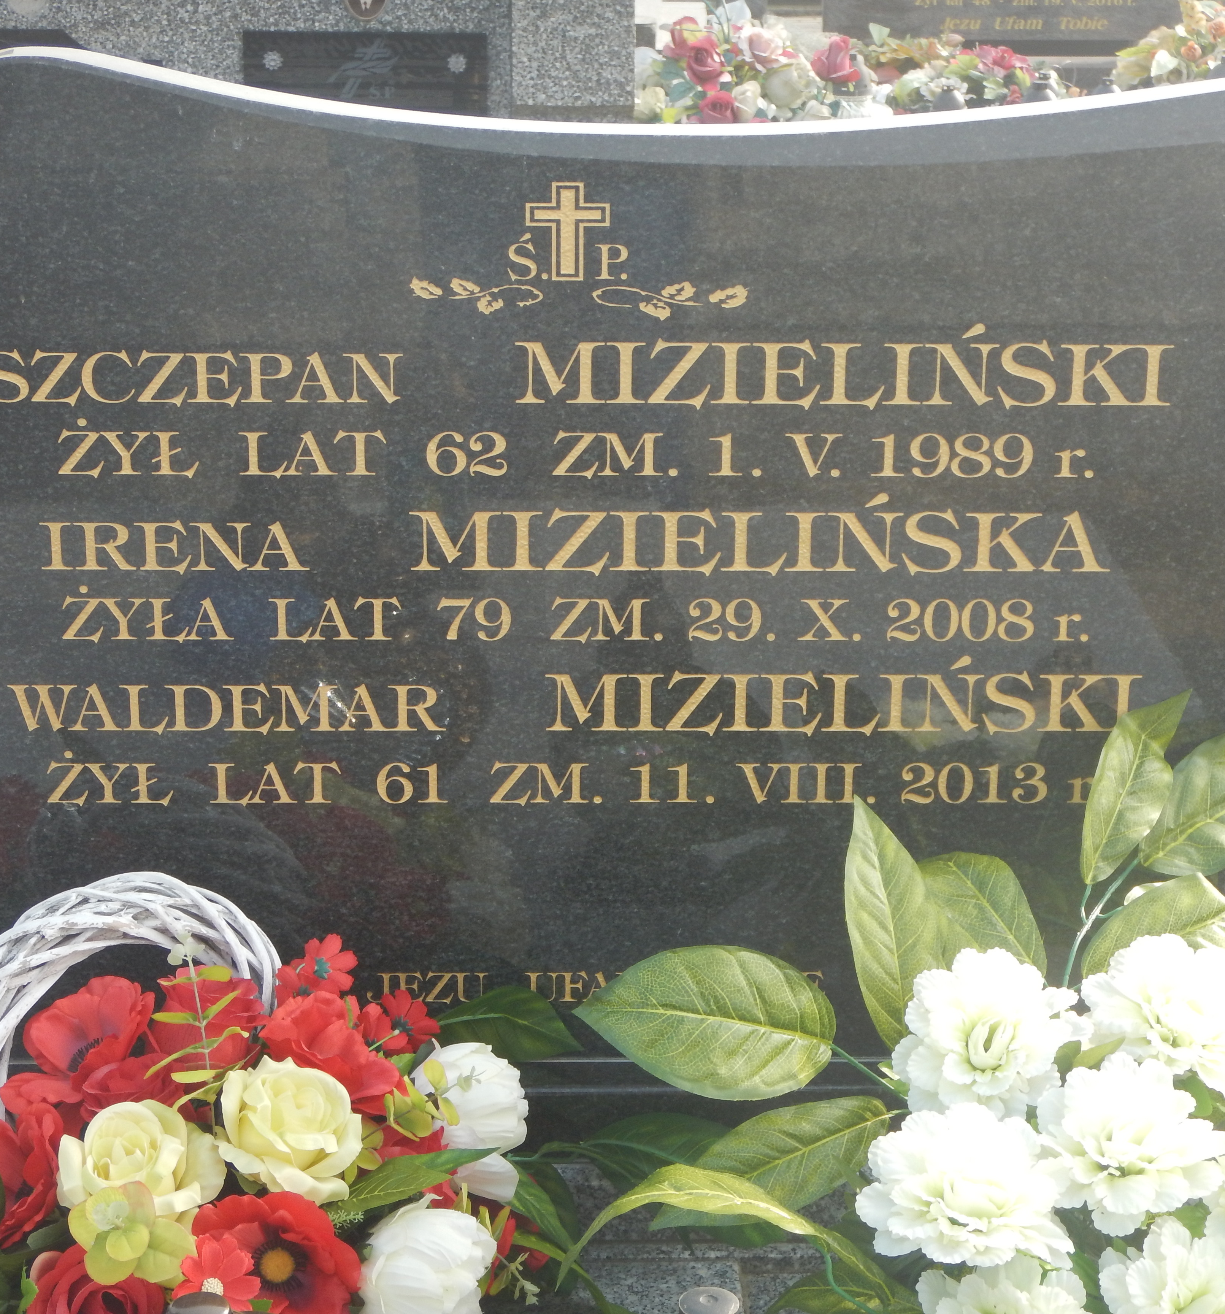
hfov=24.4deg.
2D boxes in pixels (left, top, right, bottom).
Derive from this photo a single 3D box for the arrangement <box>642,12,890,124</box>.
[{"bbox_3d":[0.277,-1.129,5.600,0.540,0.290,0.400,0,19,0],"label":"arrangement"}]

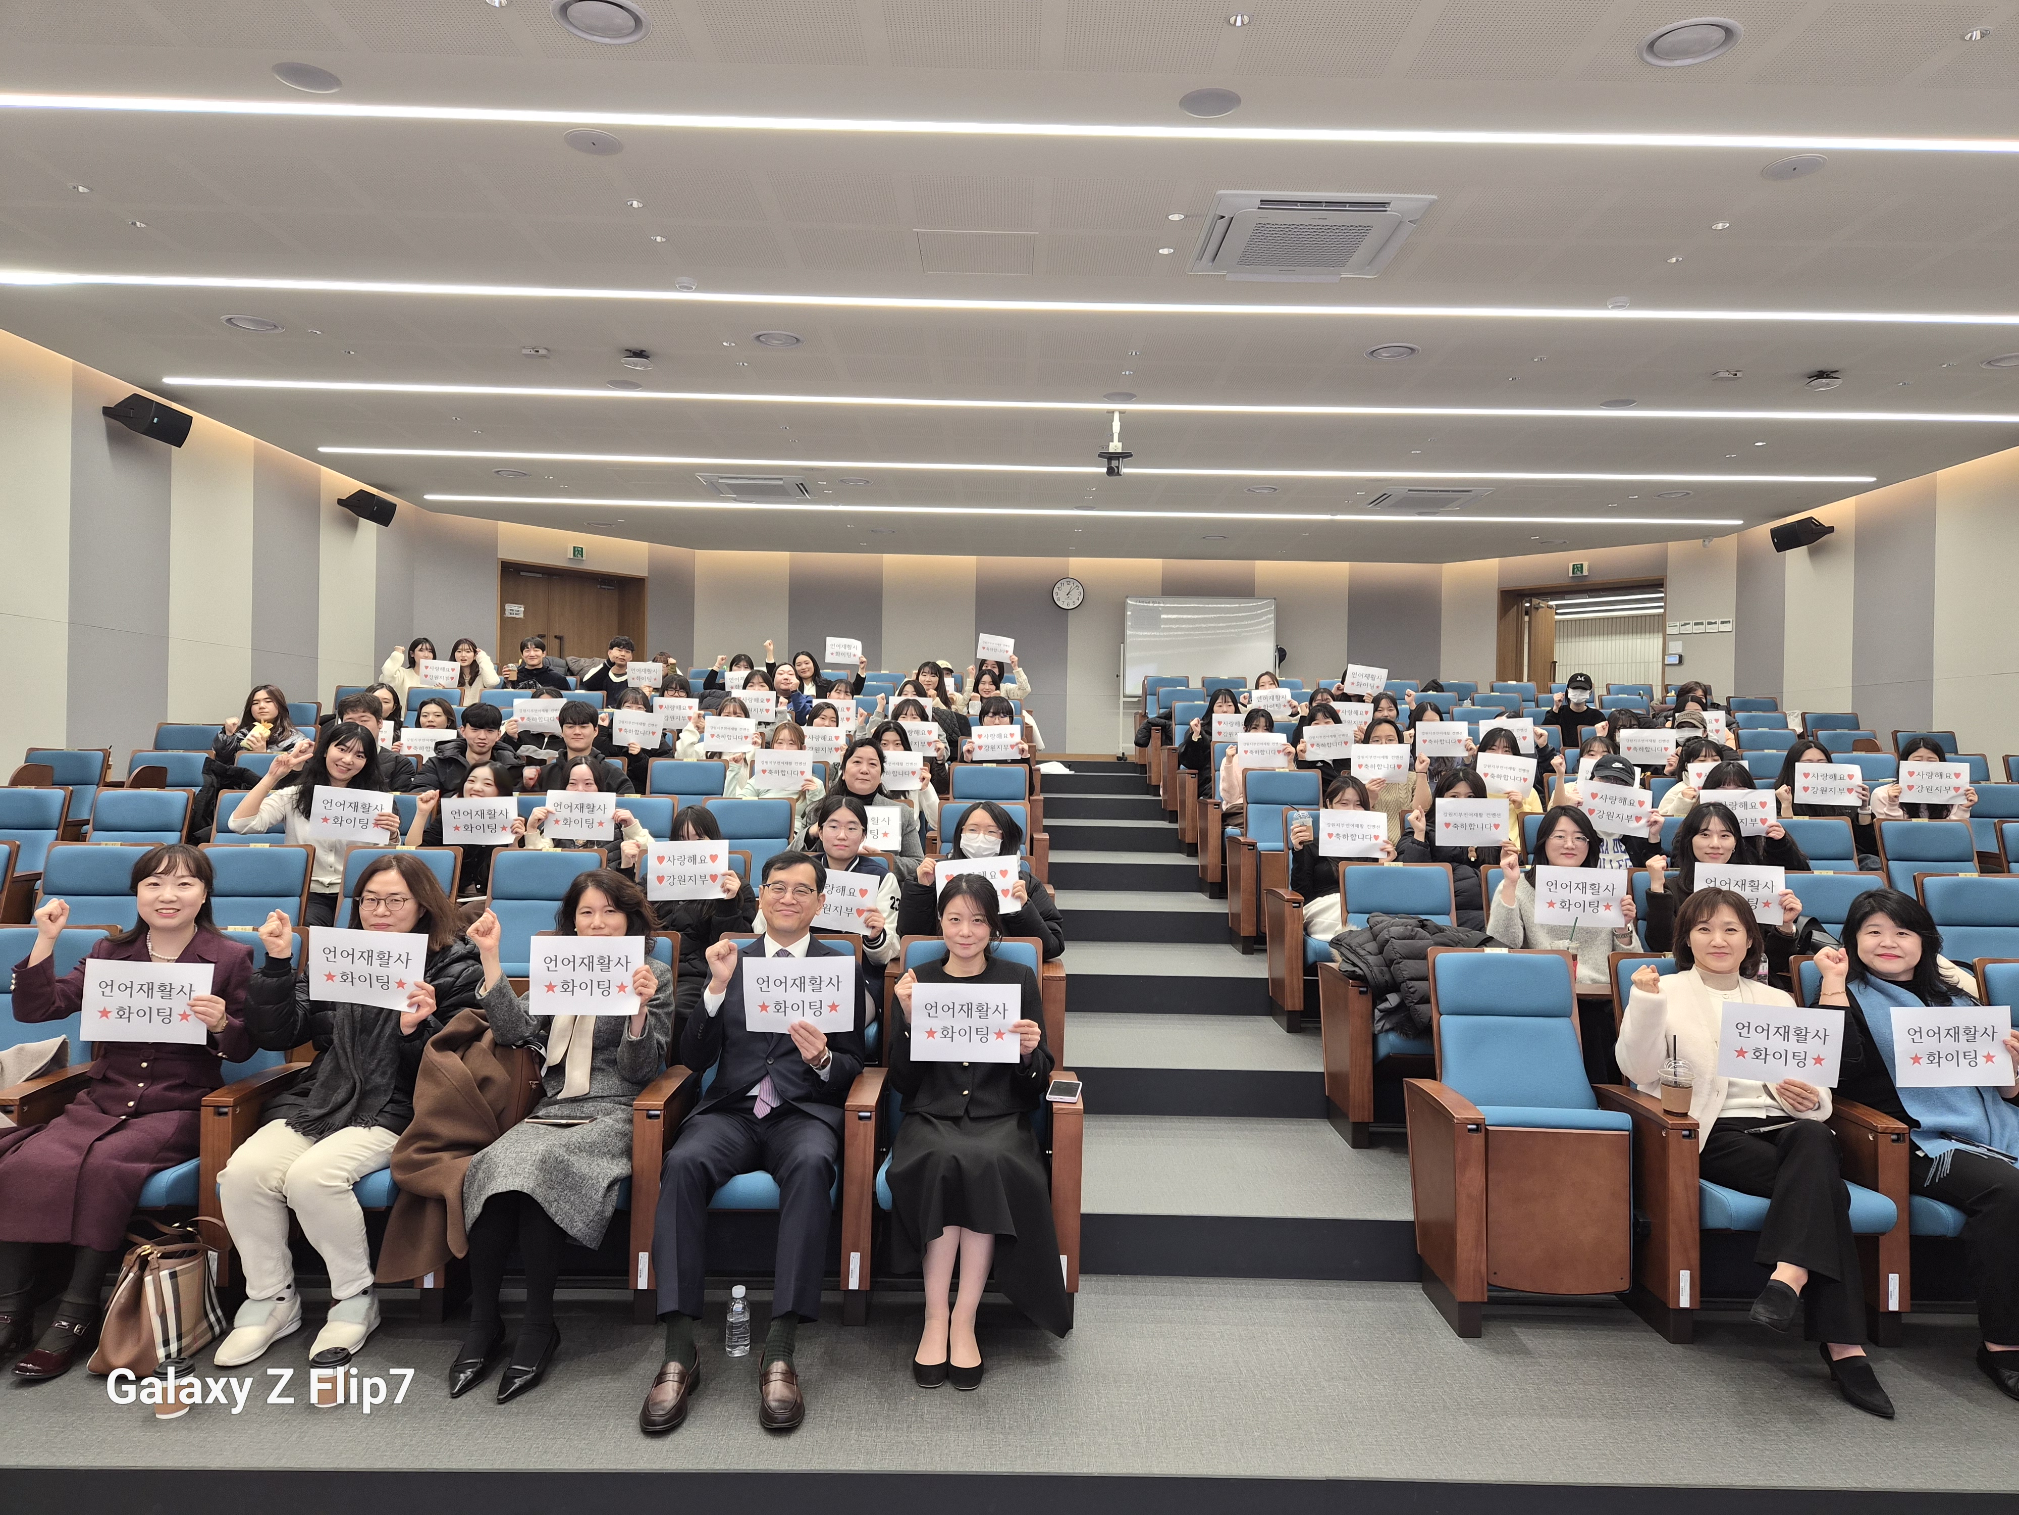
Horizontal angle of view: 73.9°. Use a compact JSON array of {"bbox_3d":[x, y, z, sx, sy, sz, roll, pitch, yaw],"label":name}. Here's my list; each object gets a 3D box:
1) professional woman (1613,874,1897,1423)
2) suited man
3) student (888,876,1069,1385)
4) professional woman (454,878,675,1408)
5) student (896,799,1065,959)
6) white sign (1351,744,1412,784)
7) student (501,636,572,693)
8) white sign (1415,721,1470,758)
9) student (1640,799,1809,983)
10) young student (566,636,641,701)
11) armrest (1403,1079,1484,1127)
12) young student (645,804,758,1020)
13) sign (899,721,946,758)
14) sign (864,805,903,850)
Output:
[{"bbox_3d":[2.110,1.016,3.800,0.600,1.248,1.000,1,0,6],"label":"professional woman"},{"bbox_3d":[-0.690,0.930,3.705,0.550,1.313,1.150,1,0,-1],"label":"suited man"},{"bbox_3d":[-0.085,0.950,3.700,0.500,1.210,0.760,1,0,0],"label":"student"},{"bbox_3d":[-1.200,0.930,3.640,0.510,1.210,0.820,1,0,2],"label":"professional woman"},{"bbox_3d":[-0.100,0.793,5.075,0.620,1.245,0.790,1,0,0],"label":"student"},{"bbox_3d":[1.968,0.032,7.100,0.297,0.210,0.012,1,-8,13],"label":"white sign"},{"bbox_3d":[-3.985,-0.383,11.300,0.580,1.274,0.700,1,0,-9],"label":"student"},{"bbox_3d":[2.630,-0.109,8.130,0.297,0.210,0.020,0,0,16],"label":"white sign"},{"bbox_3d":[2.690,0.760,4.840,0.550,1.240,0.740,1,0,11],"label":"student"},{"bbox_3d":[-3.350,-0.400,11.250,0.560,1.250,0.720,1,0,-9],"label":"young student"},{"bbox_3d":[1.249,0.989,3.855,0.082,0.040,0.450,1,0,1],"label":"armrest"},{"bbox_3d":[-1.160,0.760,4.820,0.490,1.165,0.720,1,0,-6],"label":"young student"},{"bbox_3d":[-0.574,-0.113,8.350,0.297,0.210,0.020,2,0,-3],"label":"sign"},{"bbox_3d":[-0.644,0.329,6.150,0.297,0.210,0.020,1,0,-5],"label":"sign"}]

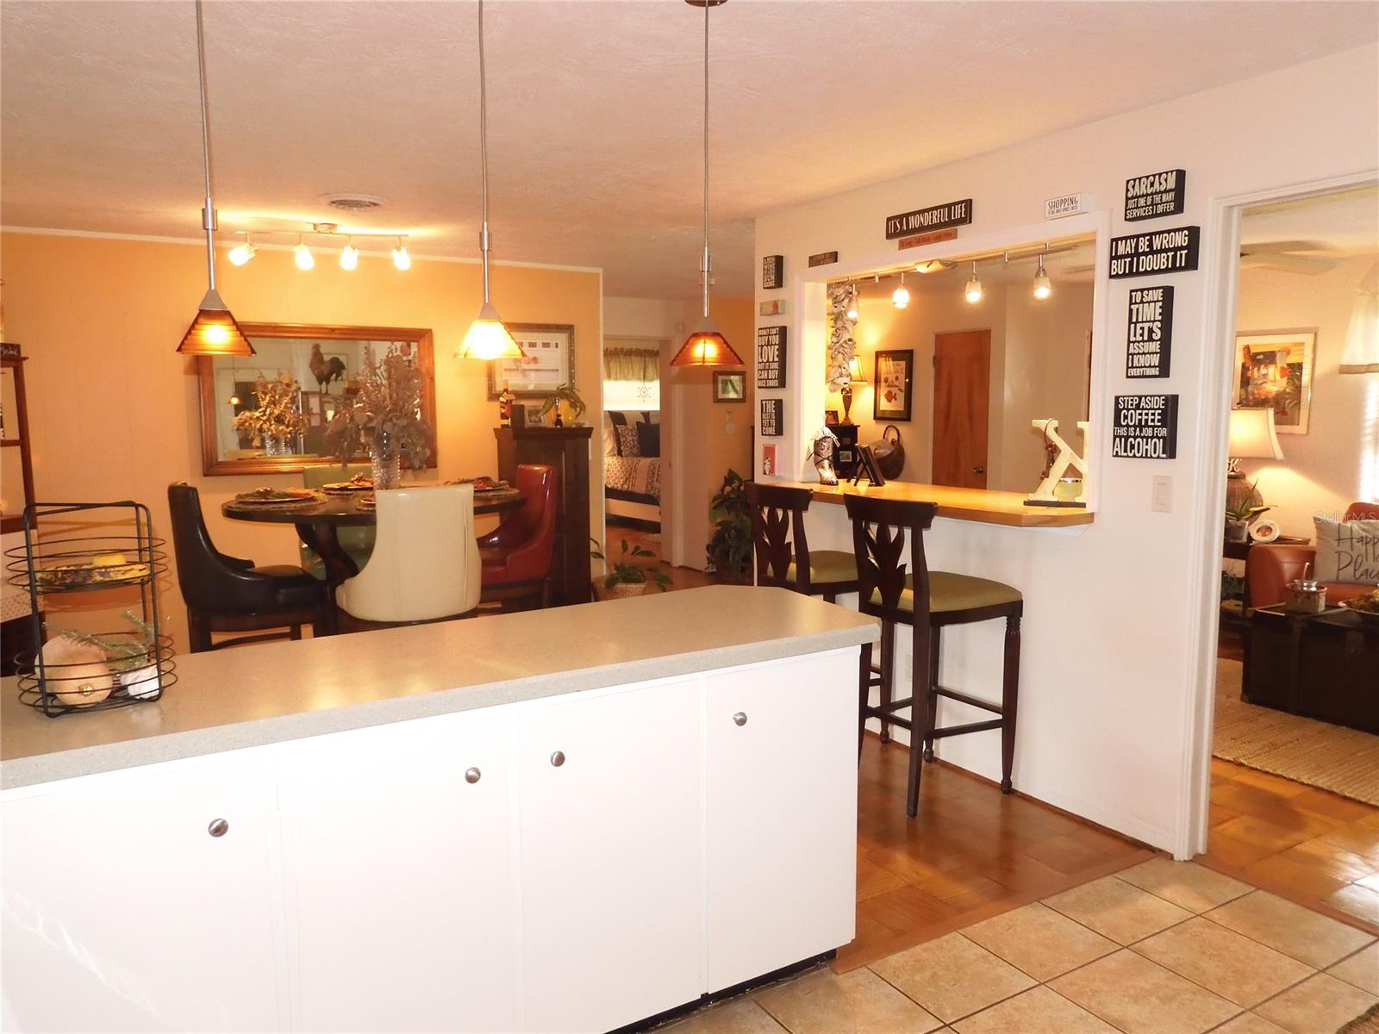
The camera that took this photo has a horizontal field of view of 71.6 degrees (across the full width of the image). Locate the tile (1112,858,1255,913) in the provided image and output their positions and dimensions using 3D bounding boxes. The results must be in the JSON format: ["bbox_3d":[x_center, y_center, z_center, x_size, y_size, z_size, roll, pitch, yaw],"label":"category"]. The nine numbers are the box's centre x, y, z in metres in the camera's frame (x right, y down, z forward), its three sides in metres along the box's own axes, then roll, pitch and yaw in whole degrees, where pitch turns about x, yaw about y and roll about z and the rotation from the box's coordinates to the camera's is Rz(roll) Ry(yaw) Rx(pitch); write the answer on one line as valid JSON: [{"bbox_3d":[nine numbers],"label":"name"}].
[{"bbox_3d":[1.547,1.148,2.991,0.310,0.010,0.285,-4,7,-31],"label":"tile"}]

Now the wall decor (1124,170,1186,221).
[{"bbox_3d":[1.455,-1.000,2.990,0.050,0.127,0.157,-4,7,-32],"label":"wall decor"}]

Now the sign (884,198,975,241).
[{"bbox_3d":[0.974,-1.210,3.913,0.024,0.092,0.465,-4,7,-31],"label":"sign"}]

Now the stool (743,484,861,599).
[{"bbox_3d":[0.560,0.415,4.124,0.512,1.110,0.468,-4,8,-29],"label":"stool"}]

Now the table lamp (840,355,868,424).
[{"bbox_3d":[1.250,-1.010,7.600,0.340,0.555,0.340,-4,7,-32],"label":"table lamp"}]

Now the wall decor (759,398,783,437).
[{"bbox_3d":[0.426,-0.506,4.896,0.045,0.183,0.122,-4,7,-31],"label":"wall decor"}]

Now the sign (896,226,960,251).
[{"bbox_3d":[0.948,-1.101,3.798,0.012,0.037,0.313,-4,8,-32],"label":"sign"}]

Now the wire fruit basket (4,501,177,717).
[{"bbox_3d":[-1.092,0.157,1.756,0.258,0.360,0.258,-4,7,-32],"label":"wire fruit basket"}]

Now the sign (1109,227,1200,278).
[{"bbox_3d":[1.456,-0.824,3.000,0.039,0.126,0.266,-4,8,-32],"label":"sign"}]

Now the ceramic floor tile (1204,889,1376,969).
[{"bbox_3d":[1.678,1.156,2.681,0.282,0.010,0.311,-4,8,-31],"label":"ceramic floor tile"}]

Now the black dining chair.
[{"bbox_3d":[-2.000,0.397,4.318,0.610,1.115,0.534,-4,8,-29],"label":"black dining chair"}]

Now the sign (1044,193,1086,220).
[{"bbox_3d":[1.319,-1.088,3.346,0.026,0.060,0.148,-4,7,-31],"label":"sign"}]

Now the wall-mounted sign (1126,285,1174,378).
[{"bbox_3d":[1.460,-0.581,3.031,0.050,0.280,0.115,-4,7,-32],"label":"wall-mounted sign"}]

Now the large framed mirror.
[{"bbox_3d":[-2.239,-0.722,5.871,1.359,0.893,0.045,-4,7,-31],"label":"large framed mirror"}]

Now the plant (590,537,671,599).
[{"bbox_3d":[-0.383,0.462,6.260,0.490,0.620,0.480,-4,7,-32],"label":"plant"}]

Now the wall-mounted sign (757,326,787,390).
[{"bbox_3d":[0.410,-0.783,4.714,0.047,0.290,0.157,-4,7,-32],"label":"wall-mounted sign"}]

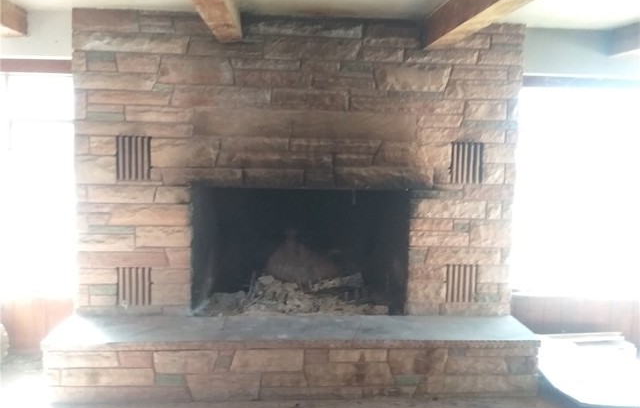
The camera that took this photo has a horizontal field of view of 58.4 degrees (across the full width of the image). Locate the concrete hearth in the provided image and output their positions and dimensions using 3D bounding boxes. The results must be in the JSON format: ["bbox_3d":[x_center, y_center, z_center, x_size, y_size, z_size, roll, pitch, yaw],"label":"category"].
[{"bbox_3d":[-0.140,0.968,3.657,2.953,0.366,0.527,1,5,-4],"label":"concrete hearth"}]

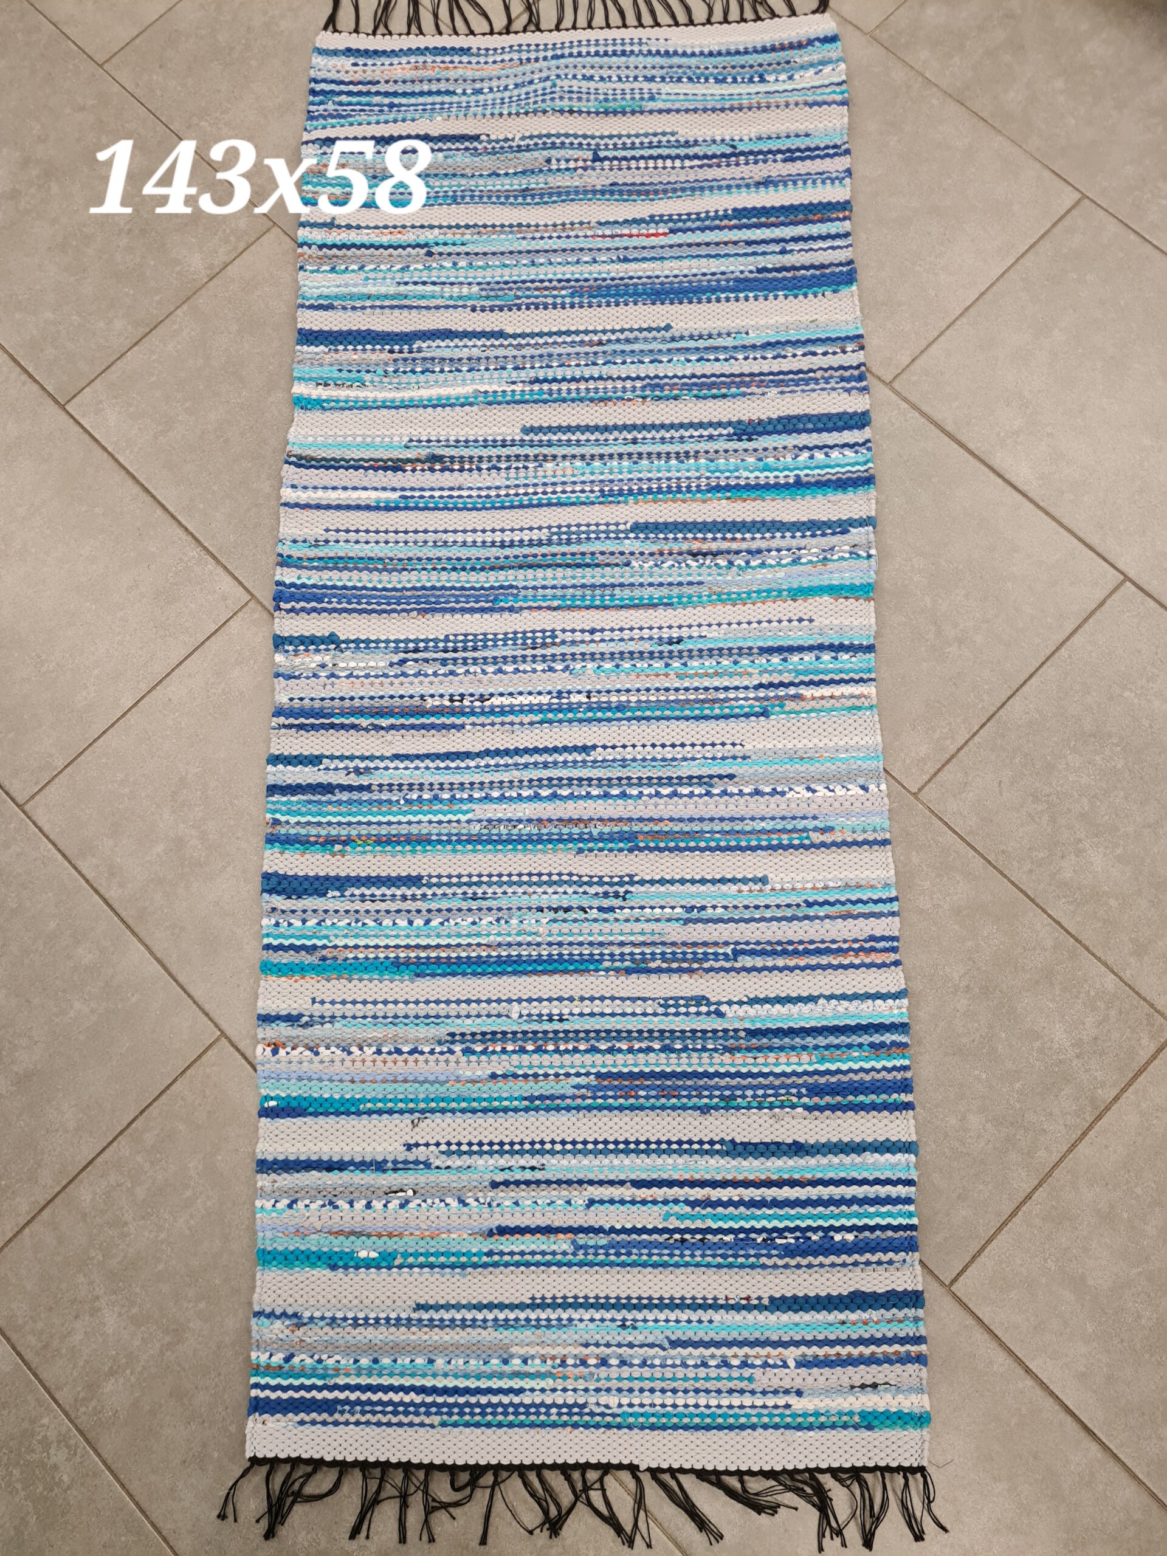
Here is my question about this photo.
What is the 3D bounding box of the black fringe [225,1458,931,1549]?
[{"bbox_3d":[-0.005,0.595,0.953,0.594,0.012,0.063,-1,77,3],"label":"black fringe"}]

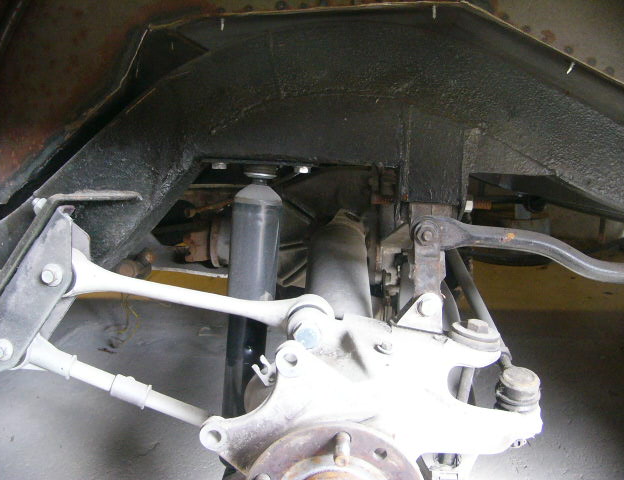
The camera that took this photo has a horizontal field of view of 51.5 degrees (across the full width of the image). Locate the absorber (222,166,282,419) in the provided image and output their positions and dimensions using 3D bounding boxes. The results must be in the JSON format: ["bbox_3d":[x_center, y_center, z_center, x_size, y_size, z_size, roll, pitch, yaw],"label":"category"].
[{"bbox_3d":[-0.073,0.098,0.745,0.056,0.365,0.056,5,2,-1],"label":"absorber"}]

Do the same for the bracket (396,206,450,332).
[{"bbox_3d":[0.110,0.029,0.640,0.049,0.117,0.040,0,16,0],"label":"bracket"}]

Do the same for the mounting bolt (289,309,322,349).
[{"bbox_3d":[-0.006,0.081,0.590,0.031,0.029,0.030,0,16,0],"label":"mounting bolt"}]

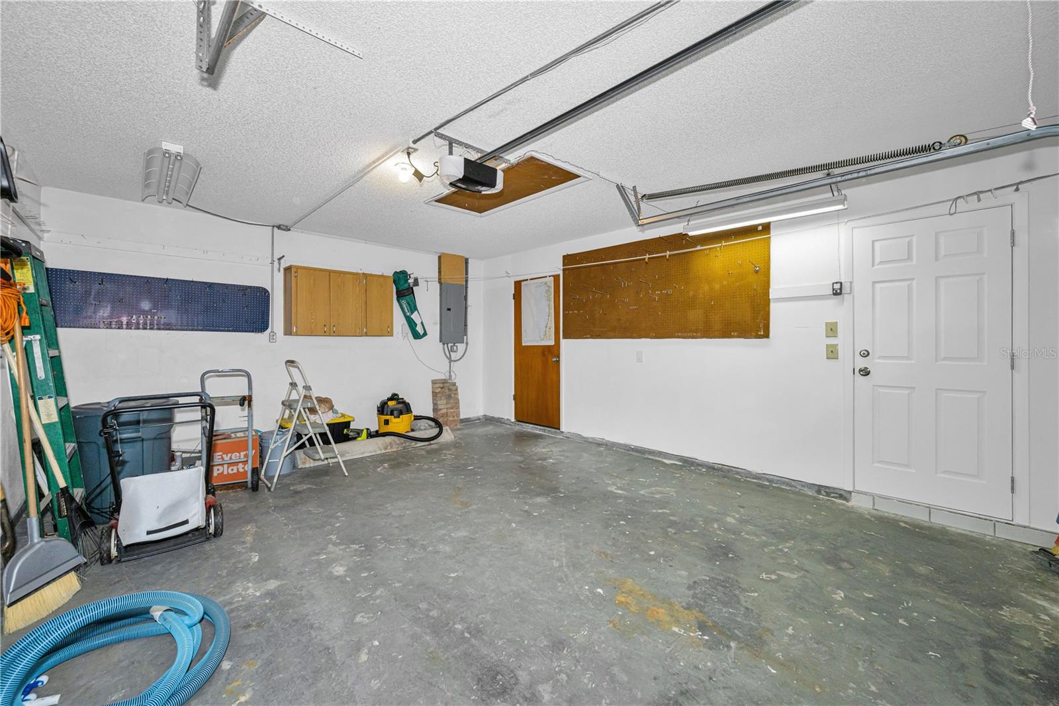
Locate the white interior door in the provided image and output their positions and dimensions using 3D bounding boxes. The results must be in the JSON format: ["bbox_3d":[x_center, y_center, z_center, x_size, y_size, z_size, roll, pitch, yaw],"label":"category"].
[{"bbox_3d":[2.826,0.058,2.938,0.810,2.030,0.045,0,1,45],"label":"white interior door"}]

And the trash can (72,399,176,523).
[{"bbox_3d":[-2.849,0.726,2.927,0.540,0.740,0.540,-1,1,-41],"label":"trash can"}]

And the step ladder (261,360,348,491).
[{"bbox_3d":[-1.992,0.576,3.642,0.600,1.030,0.450,-1,1,-41],"label":"step ladder"}]

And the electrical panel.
[{"bbox_3d":[-1.127,-0.782,6.017,0.396,1.275,0.110,-1,1,-41],"label":"electrical panel"}]

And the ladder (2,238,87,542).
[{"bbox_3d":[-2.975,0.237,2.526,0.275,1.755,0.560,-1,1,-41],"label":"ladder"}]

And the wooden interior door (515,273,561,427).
[{"bbox_3d":[0.102,-0.015,5.657,0.870,2.030,0.045,0,1,45],"label":"wooden interior door"}]

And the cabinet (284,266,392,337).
[{"bbox_3d":[-2.233,-0.575,4.907,1.125,0.757,0.315,-1,1,-41],"label":"cabinet"}]

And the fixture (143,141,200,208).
[{"bbox_3d":[-2.885,-1.363,3.291,0.300,0.095,1.230,-1,1,-44],"label":"fixture"}]

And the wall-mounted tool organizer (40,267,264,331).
[{"bbox_3d":[-3.476,-0.469,4.009,1.624,0.500,0.020,-1,1,-41],"label":"wall-mounted tool organizer"}]

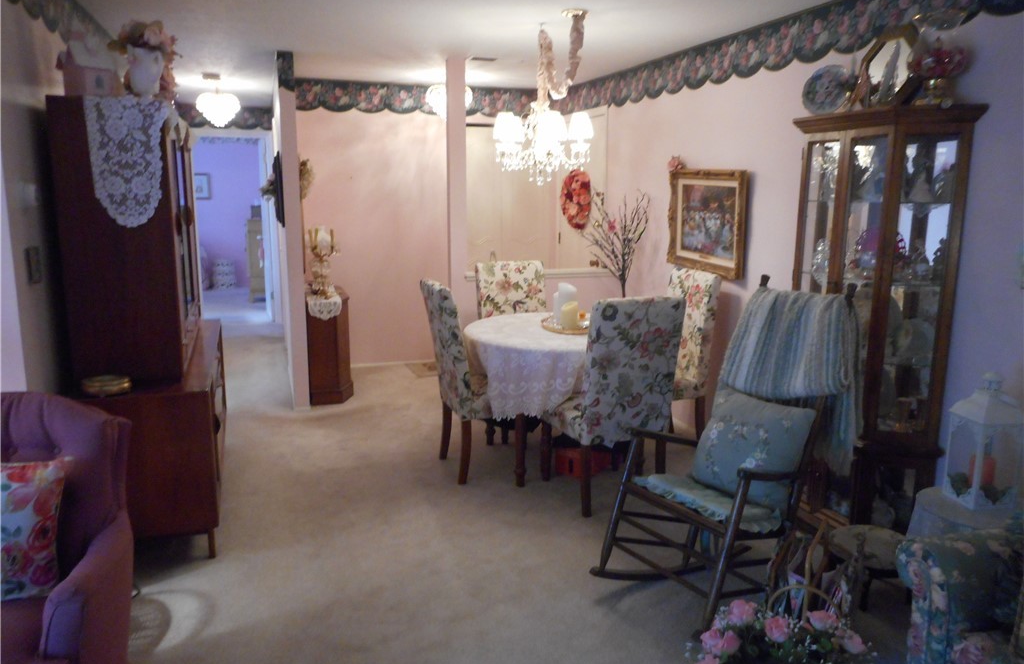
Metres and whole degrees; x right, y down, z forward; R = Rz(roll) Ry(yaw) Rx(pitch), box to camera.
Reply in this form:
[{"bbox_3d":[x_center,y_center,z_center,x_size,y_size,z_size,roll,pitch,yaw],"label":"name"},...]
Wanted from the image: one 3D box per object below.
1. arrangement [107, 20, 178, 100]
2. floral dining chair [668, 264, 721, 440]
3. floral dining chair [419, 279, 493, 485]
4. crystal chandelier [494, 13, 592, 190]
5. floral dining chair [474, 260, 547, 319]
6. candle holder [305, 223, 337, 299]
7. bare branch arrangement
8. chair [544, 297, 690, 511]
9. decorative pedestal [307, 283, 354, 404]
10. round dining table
[{"bbox_3d":[-1.556,-1.132,3.121,0.265,0.350,0.260,-4,11,-19],"label":"arrangement"},{"bbox_3d":[0.866,0.186,4.479,0.625,1.050,0.490,-4,11,-19],"label":"floral dining chair"},{"bbox_3d":[-0.151,0.248,4.107,0.625,1.055,0.490,-4,11,-19],"label":"floral dining chair"},{"bbox_3d":[0.174,-1.252,4.088,0.590,0.865,0.620,0,11,0],"label":"crystal chandelier"},{"bbox_3d":[0.084,0.067,5.067,0.490,1.060,0.630,-4,11,-19],"label":"floral dining chair"},{"bbox_3d":[-1.400,-0.526,5.426,0.205,0.520,0.205,-4,11,-19],"label":"candle holder"},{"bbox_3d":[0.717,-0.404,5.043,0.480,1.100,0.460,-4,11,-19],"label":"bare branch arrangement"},{"bbox_3d":[0.493,0.324,3.733,0.490,1.050,0.625,-4,11,-19],"label":"chair"},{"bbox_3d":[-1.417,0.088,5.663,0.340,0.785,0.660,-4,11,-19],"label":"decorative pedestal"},{"bbox_3d":[0.334,0.360,4.295,1.250,0.770,1.250,0,11,0],"label":"round dining table"}]

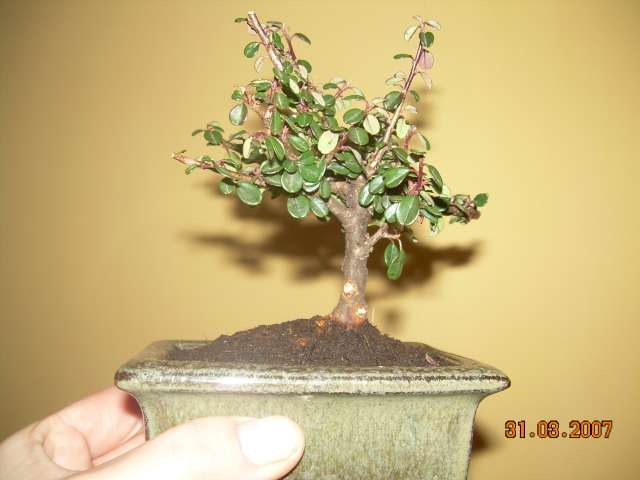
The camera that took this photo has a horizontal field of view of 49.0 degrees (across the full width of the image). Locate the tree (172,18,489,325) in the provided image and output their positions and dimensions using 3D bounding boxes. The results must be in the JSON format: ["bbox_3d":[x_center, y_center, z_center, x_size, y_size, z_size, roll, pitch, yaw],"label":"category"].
[{"bbox_3d":[0.004,-0.025,0.250,0.109,0.112,0.090,0,0,0],"label":"tree"}]

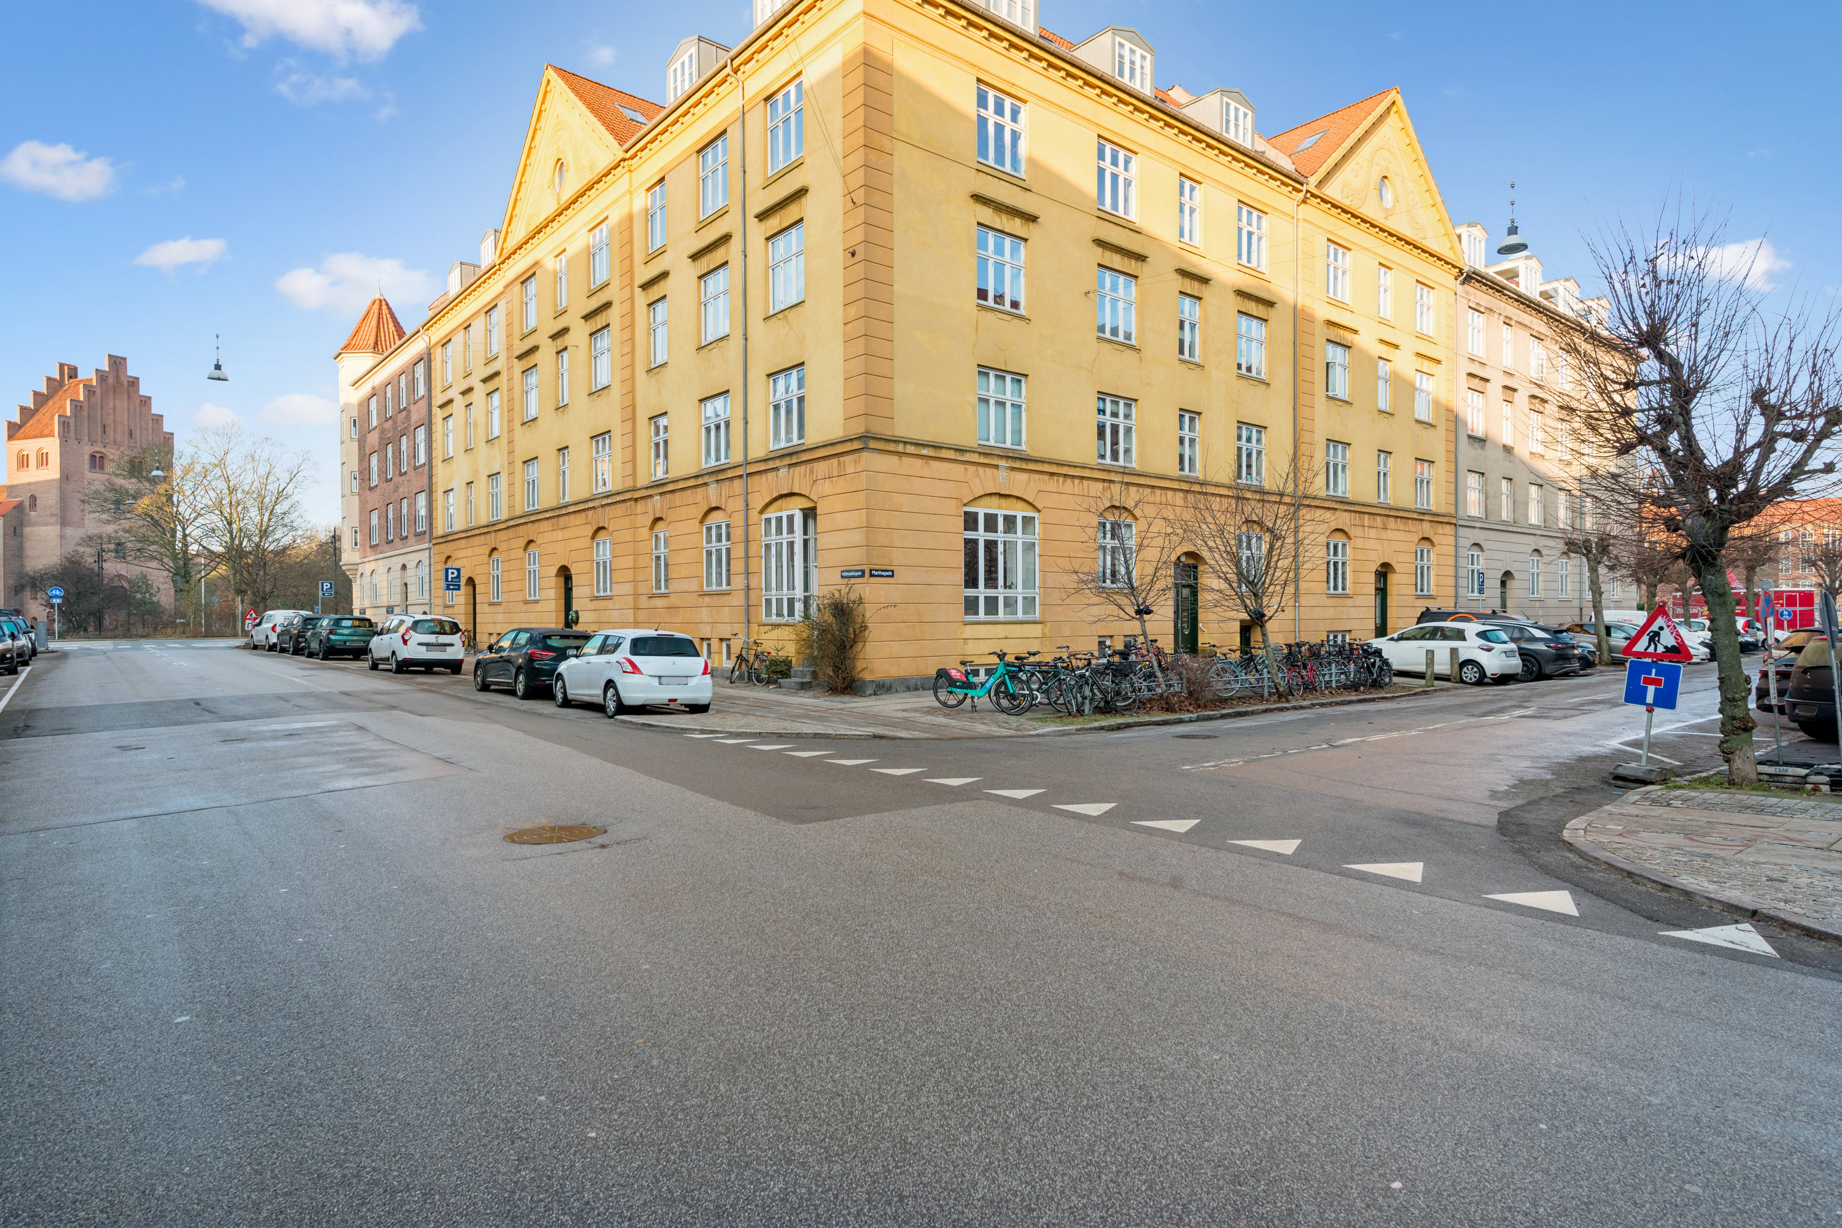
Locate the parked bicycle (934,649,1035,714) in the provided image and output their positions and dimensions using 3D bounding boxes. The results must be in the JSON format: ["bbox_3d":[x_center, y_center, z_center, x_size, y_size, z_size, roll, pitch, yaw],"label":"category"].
[{"bbox_3d":[1.070,1.160,17.600,1.800,1.070,0.600,0,0,23],"label":"parked bicycle"}]

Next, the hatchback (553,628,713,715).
[{"bbox_3d":[-5.370,1.000,18.750,1.700,1.510,3.870,0,0,-40],"label":"hatchback"}]

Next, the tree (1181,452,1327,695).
[{"bbox_3d":[6.600,-0.730,20.200,2.800,4.750,2.700,0,0,18],"label":"tree"}]

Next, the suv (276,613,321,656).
[{"bbox_3d":[-25.700,0.860,43.100,1.840,1.620,4.450,0,0,-41],"label":"suv"}]

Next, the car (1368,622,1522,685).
[{"bbox_3d":[14.400,1.050,28.450,1.780,1.560,4.080,0,0,-37],"label":"car"}]

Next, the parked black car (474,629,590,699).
[{"bbox_3d":[-8.430,1.030,22.560,1.790,1.440,4.050,0,0,-40],"label":"parked black car"}]

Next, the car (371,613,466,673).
[{"bbox_3d":[-15.150,0.890,30.650,1.750,1.690,4.500,0,0,-40],"label":"car"}]

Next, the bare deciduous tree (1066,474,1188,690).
[{"bbox_3d":[3.450,-0.380,17.400,2.000,3.800,2.000,0,0,0],"label":"bare deciduous tree"}]

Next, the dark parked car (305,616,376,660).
[{"bbox_3d":[-22.000,0.900,38.850,1.810,1.570,4.330,0,0,-40],"label":"dark parked car"}]

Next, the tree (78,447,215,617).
[{"bbox_3d":[-55.200,-5.400,73.000,7.600,13.300,7.600,0,0,-37],"label":"tree"}]

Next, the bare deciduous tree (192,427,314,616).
[{"bbox_3d":[-55.000,-6.900,84.000,9.600,16.300,9.000,0,0,-33],"label":"bare deciduous tree"}]

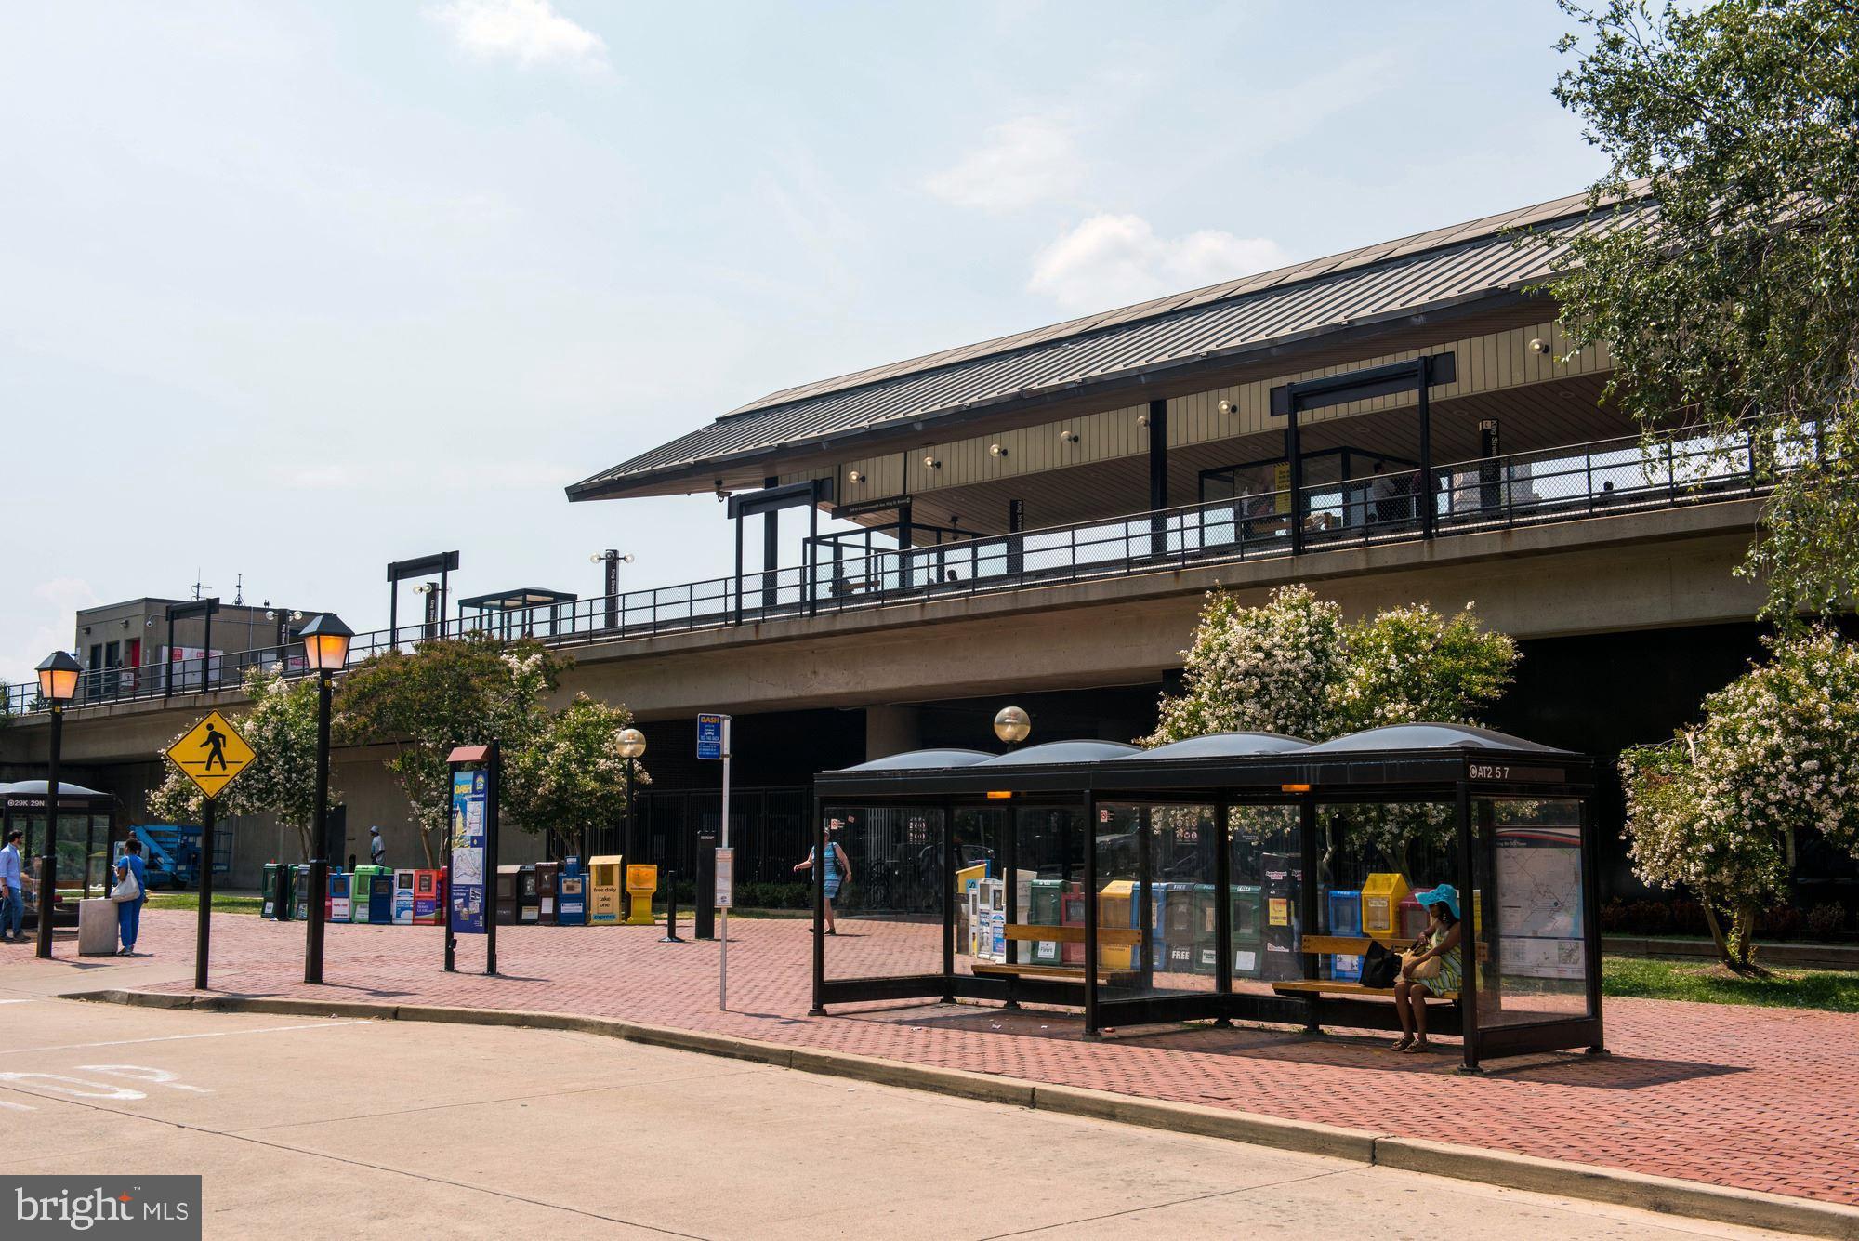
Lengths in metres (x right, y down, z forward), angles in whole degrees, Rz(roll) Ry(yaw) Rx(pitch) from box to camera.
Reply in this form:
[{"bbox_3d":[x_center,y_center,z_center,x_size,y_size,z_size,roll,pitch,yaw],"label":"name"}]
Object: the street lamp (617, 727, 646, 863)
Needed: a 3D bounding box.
[{"bbox_3d":[-5.999,4.077,41.404,0.600,3.800,0.600,0,-6,0],"label":"street lamp"}]

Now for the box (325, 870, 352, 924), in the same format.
[{"bbox_3d":[-11.207,5.244,39.371,0.420,1.000,0.400,0,-6,-2],"label":"box"}]

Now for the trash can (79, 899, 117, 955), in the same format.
[{"bbox_3d":[-12.111,4.454,30.139,0.530,0.810,0.530,2,-7,-17],"label":"trash can"}]

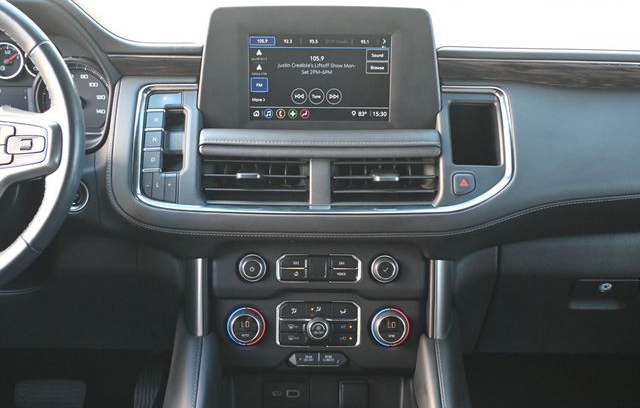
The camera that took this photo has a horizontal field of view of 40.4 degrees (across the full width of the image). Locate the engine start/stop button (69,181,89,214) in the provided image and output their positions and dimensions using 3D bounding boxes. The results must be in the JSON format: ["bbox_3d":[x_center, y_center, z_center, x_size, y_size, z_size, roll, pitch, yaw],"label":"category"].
[{"bbox_3d":[-0.309,-0.009,1.090,0.041,0.041,0.020,0,7,0],"label":"engine start/stop button"}]

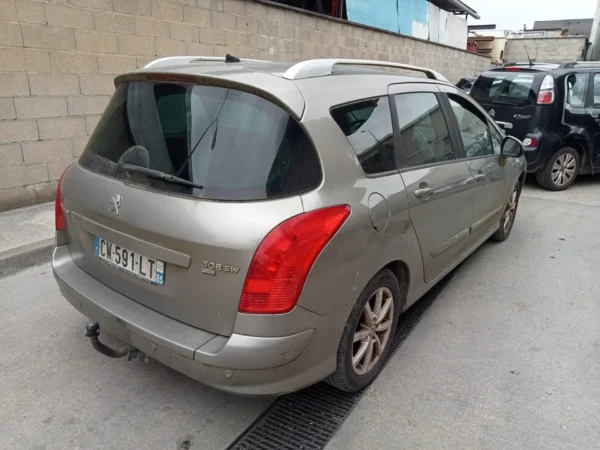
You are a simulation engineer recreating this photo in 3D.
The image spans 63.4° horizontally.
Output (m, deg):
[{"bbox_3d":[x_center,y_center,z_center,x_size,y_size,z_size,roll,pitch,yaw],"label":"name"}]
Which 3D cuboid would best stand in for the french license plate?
[{"bbox_3d":[-0.787,0.158,2.202,0.520,0.110,0.015,13,15,34],"label":"french license plate"}]

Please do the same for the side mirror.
[{"bbox_3d":[1.633,-0.608,3.735,0.200,0.170,0.120,13,23,34],"label":"side mirror"}]

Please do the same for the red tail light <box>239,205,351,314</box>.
[{"bbox_3d":[-0.017,0.124,1.934,0.240,0.360,0.500,13,23,34],"label":"red tail light"}]

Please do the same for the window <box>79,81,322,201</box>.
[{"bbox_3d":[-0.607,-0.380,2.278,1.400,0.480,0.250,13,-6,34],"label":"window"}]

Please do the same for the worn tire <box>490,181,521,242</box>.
[{"bbox_3d":[1.909,-0.174,4.621,0.220,0.630,0.630,13,23,34],"label":"worn tire"}]

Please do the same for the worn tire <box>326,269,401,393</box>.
[{"bbox_3d":[0.308,0.526,2.551,0.220,0.630,0.630,13,23,34],"label":"worn tire"}]

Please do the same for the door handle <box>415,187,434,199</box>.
[{"bbox_3d":[0.658,-0.174,2.575,0.050,0.050,0.230,13,16,34],"label":"door handle"}]

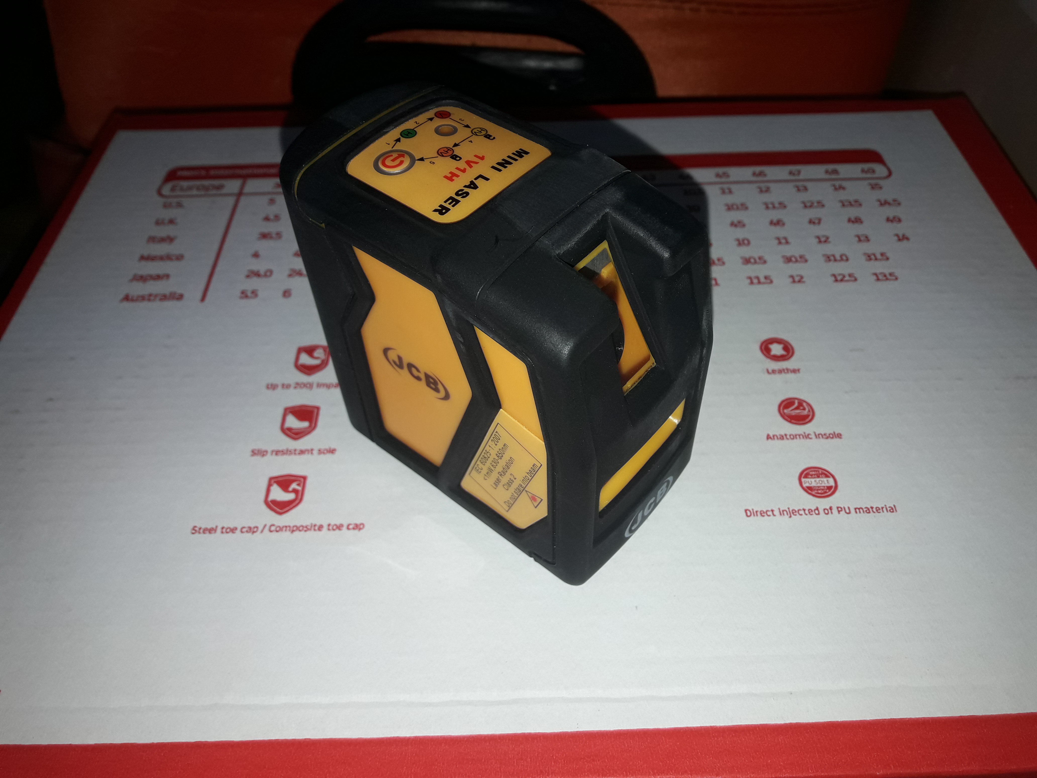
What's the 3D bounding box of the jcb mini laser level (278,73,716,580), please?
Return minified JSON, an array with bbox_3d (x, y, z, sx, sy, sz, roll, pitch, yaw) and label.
[{"bbox_3d":[-0.006,-0.017,0.216,0.100,0.087,0.053,32,56,26],"label":"jcb mini laser level"}]

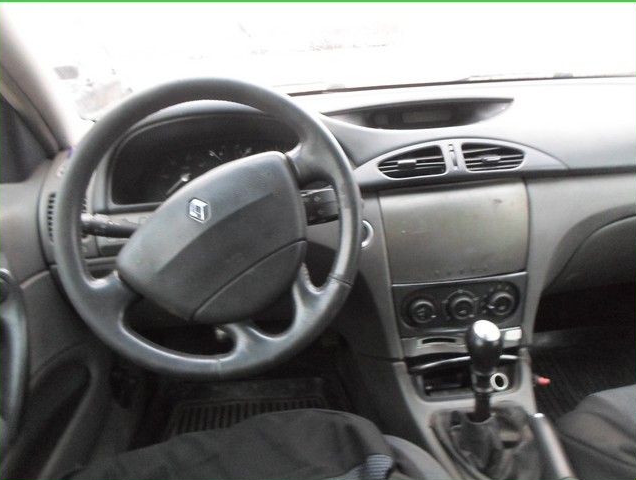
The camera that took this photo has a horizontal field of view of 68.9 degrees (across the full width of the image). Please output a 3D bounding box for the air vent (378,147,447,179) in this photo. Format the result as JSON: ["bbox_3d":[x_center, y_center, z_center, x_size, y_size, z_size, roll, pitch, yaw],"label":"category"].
[{"bbox_3d":[0.153,-0.127,0.760,0.106,0.047,0.030,-5,11,-4],"label":"air vent"}]

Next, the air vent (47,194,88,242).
[{"bbox_3d":[-0.427,-0.038,0.790,0.063,0.080,0.030,-7,13,-8],"label":"air vent"}]

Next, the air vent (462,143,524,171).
[{"bbox_3d":[0.290,-0.137,0.770,0.100,0.046,0.030,-5,11,-4],"label":"air vent"}]

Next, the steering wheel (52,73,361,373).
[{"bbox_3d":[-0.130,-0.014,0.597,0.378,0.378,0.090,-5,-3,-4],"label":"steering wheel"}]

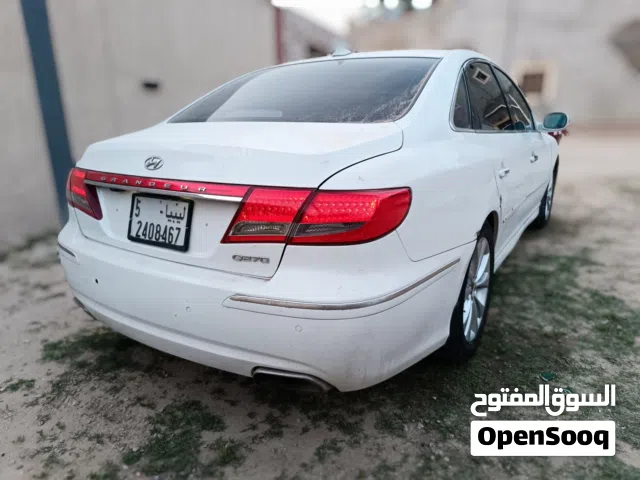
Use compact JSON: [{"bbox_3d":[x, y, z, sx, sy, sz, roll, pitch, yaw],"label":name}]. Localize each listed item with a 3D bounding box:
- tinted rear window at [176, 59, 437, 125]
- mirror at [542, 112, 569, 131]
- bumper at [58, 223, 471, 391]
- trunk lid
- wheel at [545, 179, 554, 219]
[{"bbox_3d":[-0.067,-0.751,2.202,1.280,0.150,0.860,9,41,31],"label":"tinted rear window"},{"bbox_3d":[1.810,-0.914,3.423,0.210,0.150,0.120,12,21,39],"label":"mirror"},{"bbox_3d":[-0.414,0.143,1.864,1.830,0.490,0.810,9,19,31],"label":"bumper"},{"bbox_3d":[-0.415,-0.230,1.766,1.320,0.450,0.650,9,19,31],"label":"trunk lid"},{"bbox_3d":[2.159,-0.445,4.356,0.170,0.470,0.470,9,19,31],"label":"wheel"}]

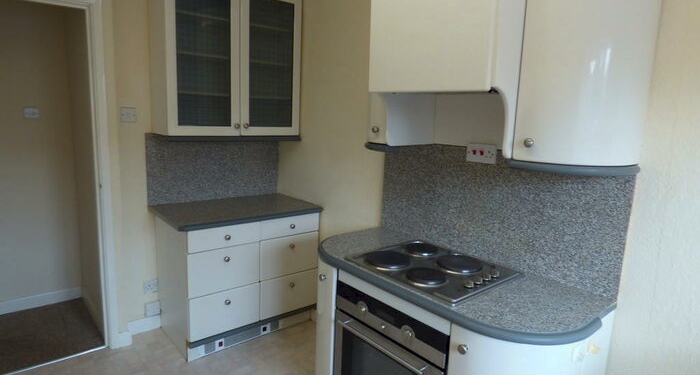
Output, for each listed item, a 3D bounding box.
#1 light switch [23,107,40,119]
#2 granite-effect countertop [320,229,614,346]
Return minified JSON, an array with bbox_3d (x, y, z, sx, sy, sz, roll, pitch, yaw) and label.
[{"bbox_3d":[-2.209,-0.516,2.810,0.090,0.080,0.015,-5,12,-40],"label":"light switch"},{"bbox_3d":[0.337,0.372,1.776,0.639,0.040,1.302,-5,12,-40],"label":"granite-effect countertop"}]

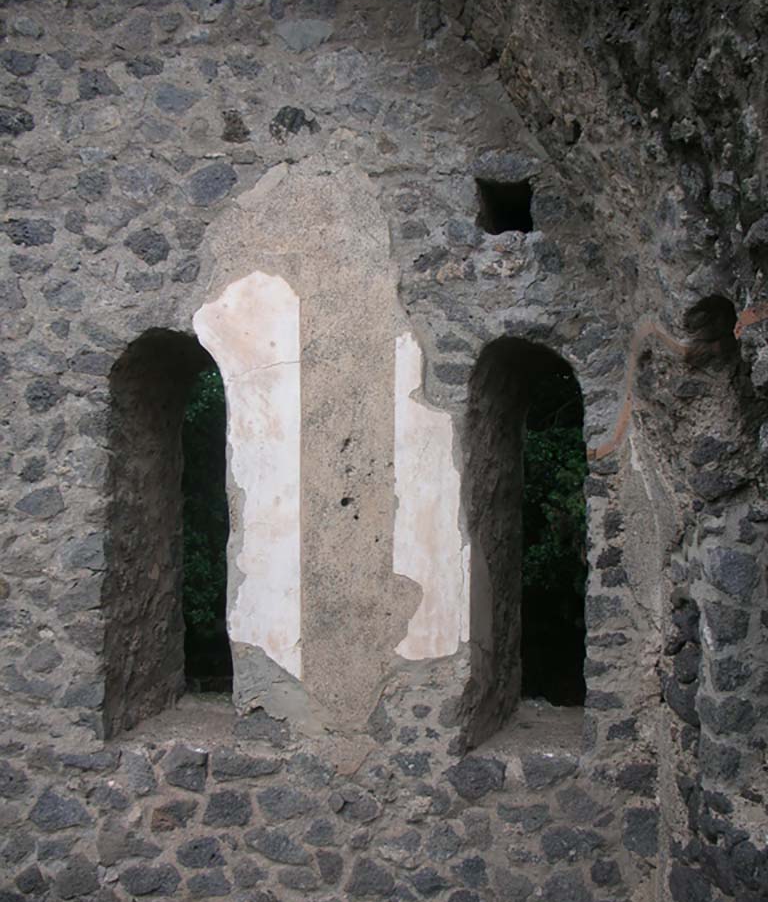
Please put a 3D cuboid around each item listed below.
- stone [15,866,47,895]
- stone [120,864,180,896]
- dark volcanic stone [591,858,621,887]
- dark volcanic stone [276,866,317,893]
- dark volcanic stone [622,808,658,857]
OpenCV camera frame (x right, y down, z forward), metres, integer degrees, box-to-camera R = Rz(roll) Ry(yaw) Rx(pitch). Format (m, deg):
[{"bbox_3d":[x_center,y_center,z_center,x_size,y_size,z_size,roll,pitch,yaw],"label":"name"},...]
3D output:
[{"bbox_3d":[-1.163,1.413,3.446,0.102,0.097,0.100,0,-3,0],"label":"stone"},{"bbox_3d":[-0.791,1.453,3.510,0.208,0.105,0.111,0,-3,0],"label":"stone"},{"bbox_3d":[0.748,1.423,3.496,0.101,0.099,0.080,0,-3,0],"label":"dark volcanic stone"},{"bbox_3d":[-0.282,1.409,3.446,0.138,0.081,0.100,0,-3,0],"label":"dark volcanic stone"},{"bbox_3d":[0.997,1.483,4.026,0.135,0.189,0.121,0,-2,0],"label":"dark volcanic stone"}]

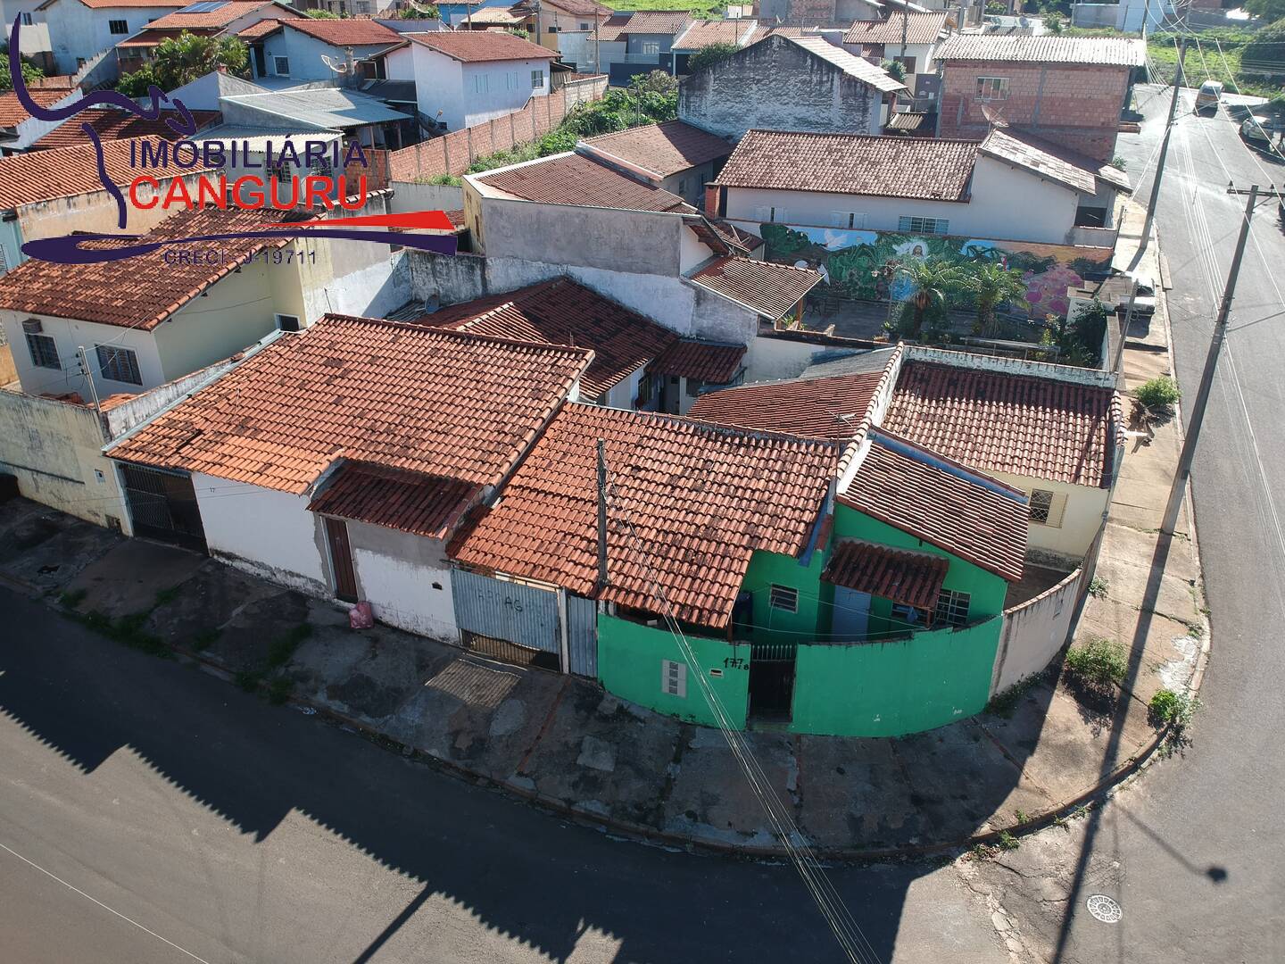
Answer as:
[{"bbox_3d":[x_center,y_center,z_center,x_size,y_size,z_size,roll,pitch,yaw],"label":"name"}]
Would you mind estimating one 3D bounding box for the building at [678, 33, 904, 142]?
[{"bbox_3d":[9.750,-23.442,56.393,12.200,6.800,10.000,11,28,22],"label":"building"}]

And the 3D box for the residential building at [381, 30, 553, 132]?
[{"bbox_3d":[-12.333,-28.855,67.344,6.922,6.484,12.870,11,28,22],"label":"residential building"}]

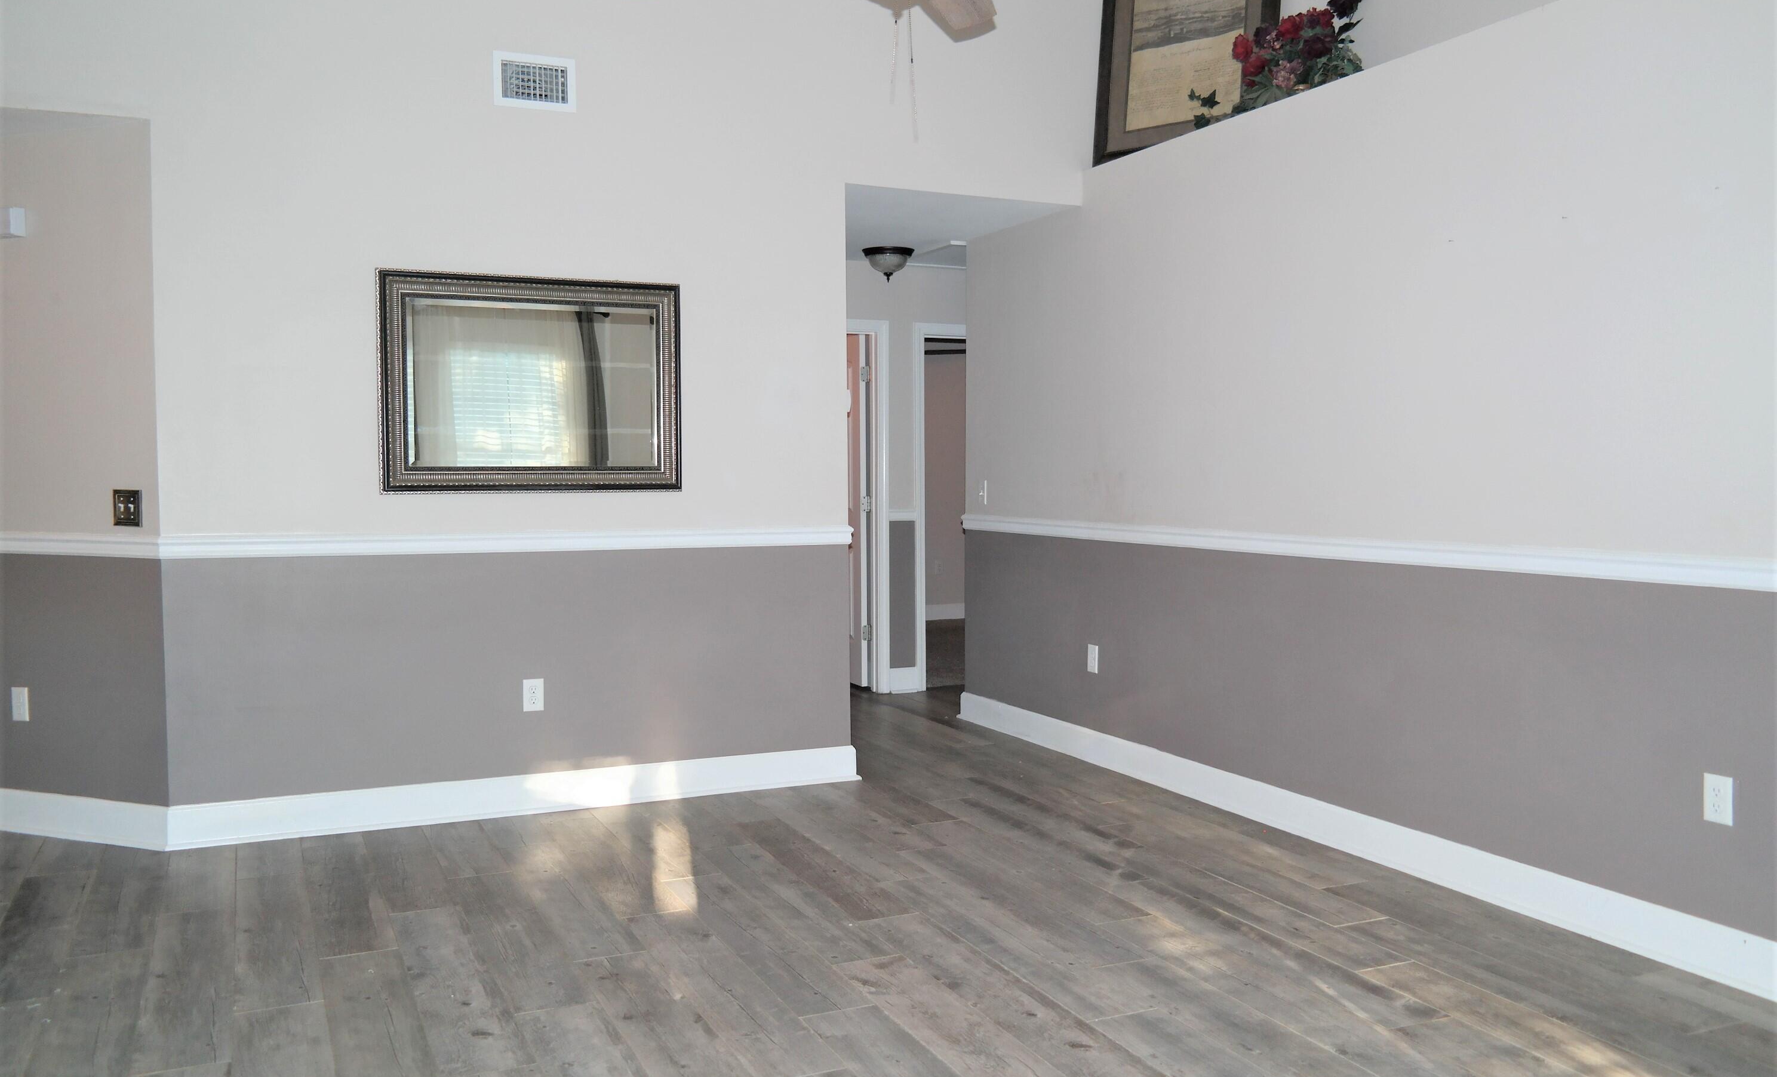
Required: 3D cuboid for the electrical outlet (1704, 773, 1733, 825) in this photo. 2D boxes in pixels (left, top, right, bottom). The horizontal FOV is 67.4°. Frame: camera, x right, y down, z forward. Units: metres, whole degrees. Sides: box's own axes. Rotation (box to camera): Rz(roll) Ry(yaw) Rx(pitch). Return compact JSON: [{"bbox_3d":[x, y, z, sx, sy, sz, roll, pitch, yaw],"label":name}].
[{"bbox_3d":[2.046,0.642,3.280,0.010,0.117,0.072,-1,3,-25],"label":"electrical outlet"}]

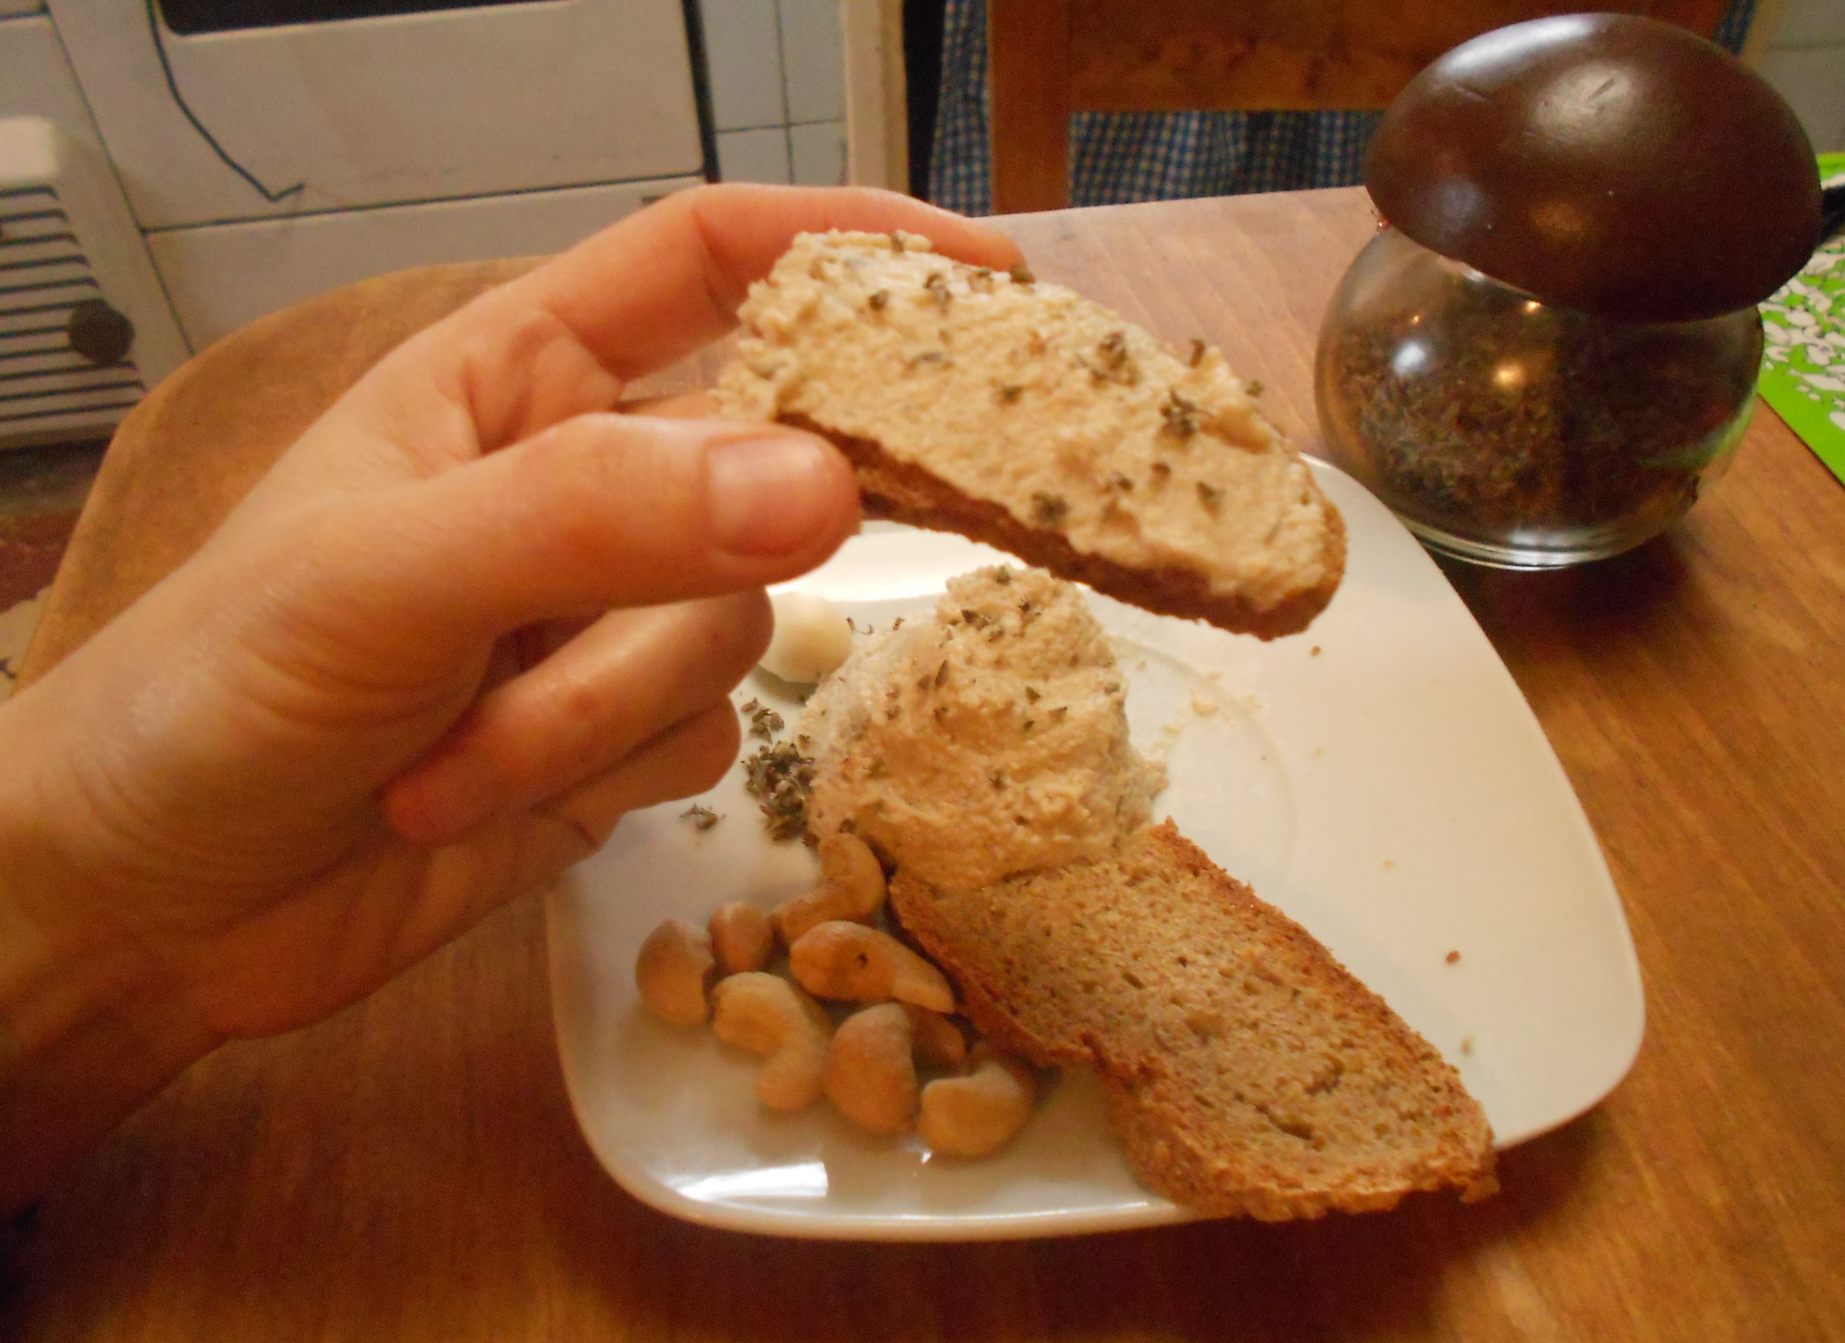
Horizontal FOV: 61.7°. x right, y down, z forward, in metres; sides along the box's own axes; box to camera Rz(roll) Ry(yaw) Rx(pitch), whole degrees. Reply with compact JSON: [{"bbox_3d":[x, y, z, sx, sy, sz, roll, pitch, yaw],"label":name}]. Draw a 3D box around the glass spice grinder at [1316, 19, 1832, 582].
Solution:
[{"bbox_3d":[0.138,-0.086,0.334,0.095,0.103,0.095,-2,45,0],"label":"glass spice grinder"}]

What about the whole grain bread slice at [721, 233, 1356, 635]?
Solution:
[{"bbox_3d":[0.015,-0.033,0.216,0.086,0.014,0.041,22,55,7],"label":"whole grain bread slice"}]

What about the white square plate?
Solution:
[{"bbox_3d":[0.024,0.021,0.290,0.180,0.020,0.180,-6,45,-4],"label":"white square plate"}]

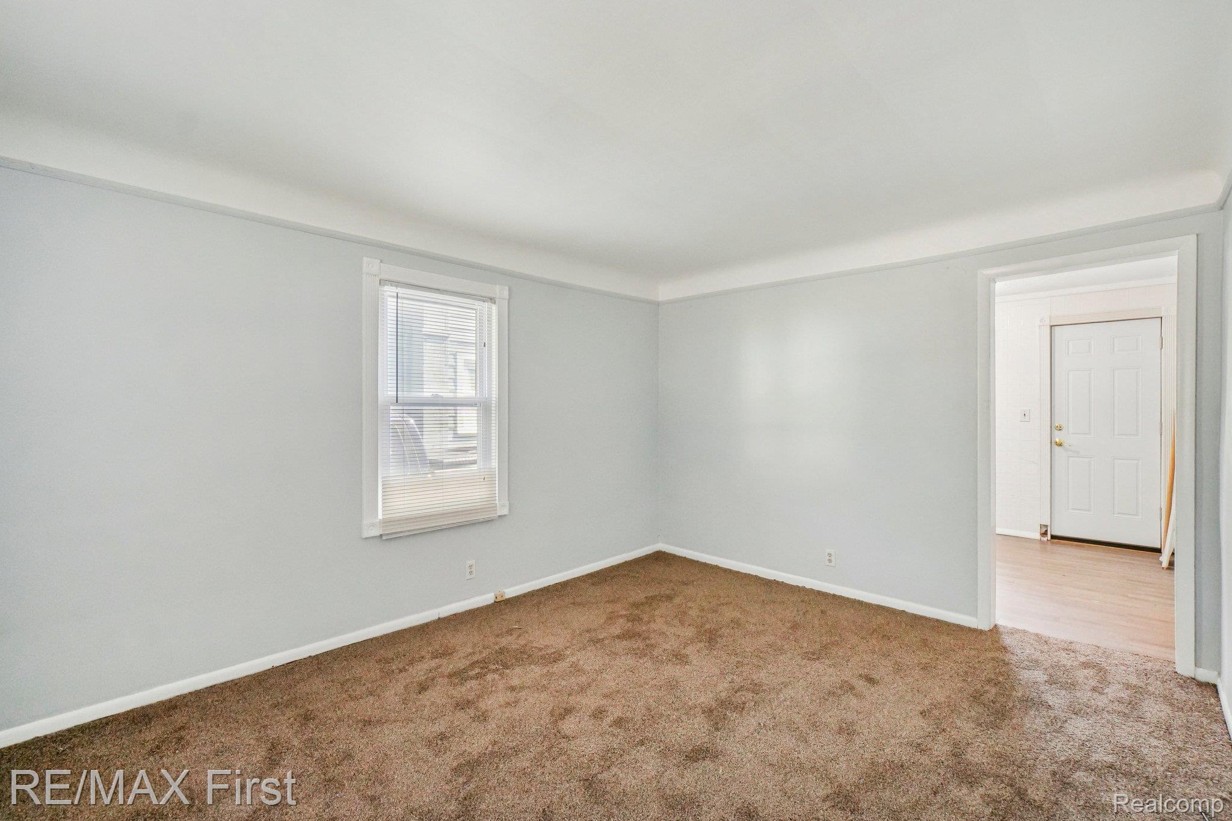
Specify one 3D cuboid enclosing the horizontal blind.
[{"bbox_3d":[-1.077,-0.004,3.206,0.767,1.486,0.045,0,0,-45],"label":"horizontal blind"}]

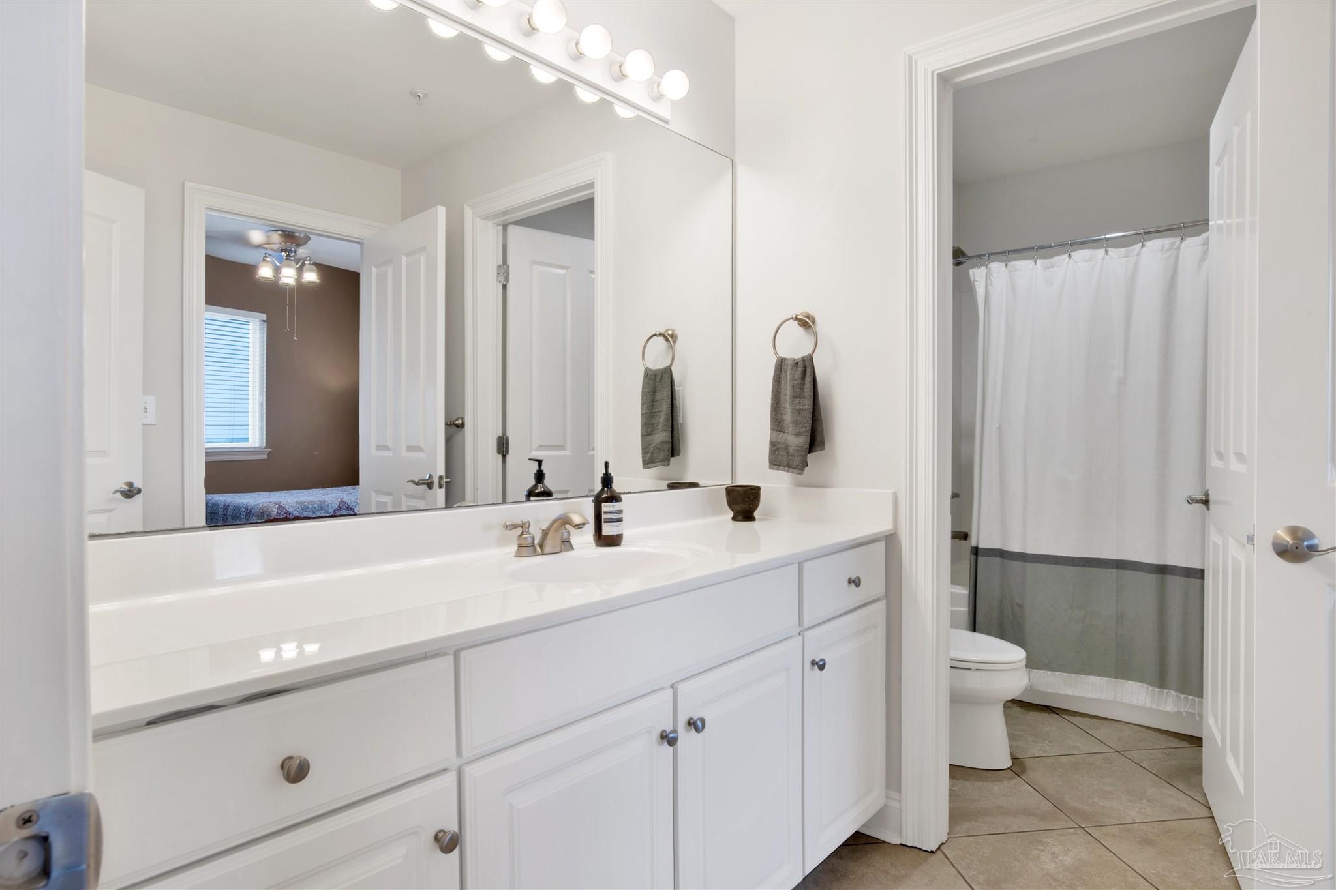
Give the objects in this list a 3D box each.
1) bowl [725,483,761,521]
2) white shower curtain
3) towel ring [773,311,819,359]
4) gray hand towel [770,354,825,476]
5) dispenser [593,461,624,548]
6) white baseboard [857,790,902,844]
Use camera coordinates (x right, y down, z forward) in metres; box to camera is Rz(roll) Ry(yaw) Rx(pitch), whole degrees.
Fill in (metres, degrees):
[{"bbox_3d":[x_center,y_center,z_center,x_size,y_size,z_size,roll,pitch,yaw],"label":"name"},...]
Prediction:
[{"bbox_3d":[0.237,0.183,2.099,0.111,0.105,0.111,0,0,0],"label":"bowl"},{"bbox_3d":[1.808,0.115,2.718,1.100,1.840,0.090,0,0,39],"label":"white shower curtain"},{"bbox_3d":[0.400,-0.330,2.049,0.152,0.165,0.072,0,0,39],"label":"towel ring"},{"bbox_3d":[0.398,-0.091,2.035,0.150,0.365,0.075,0,0,39],"label":"gray hand towel"},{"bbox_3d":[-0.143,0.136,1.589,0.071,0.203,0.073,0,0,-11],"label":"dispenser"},{"bbox_3d":[0.599,1.055,1.917,0.145,0.136,0.028,0,0,39],"label":"white baseboard"}]

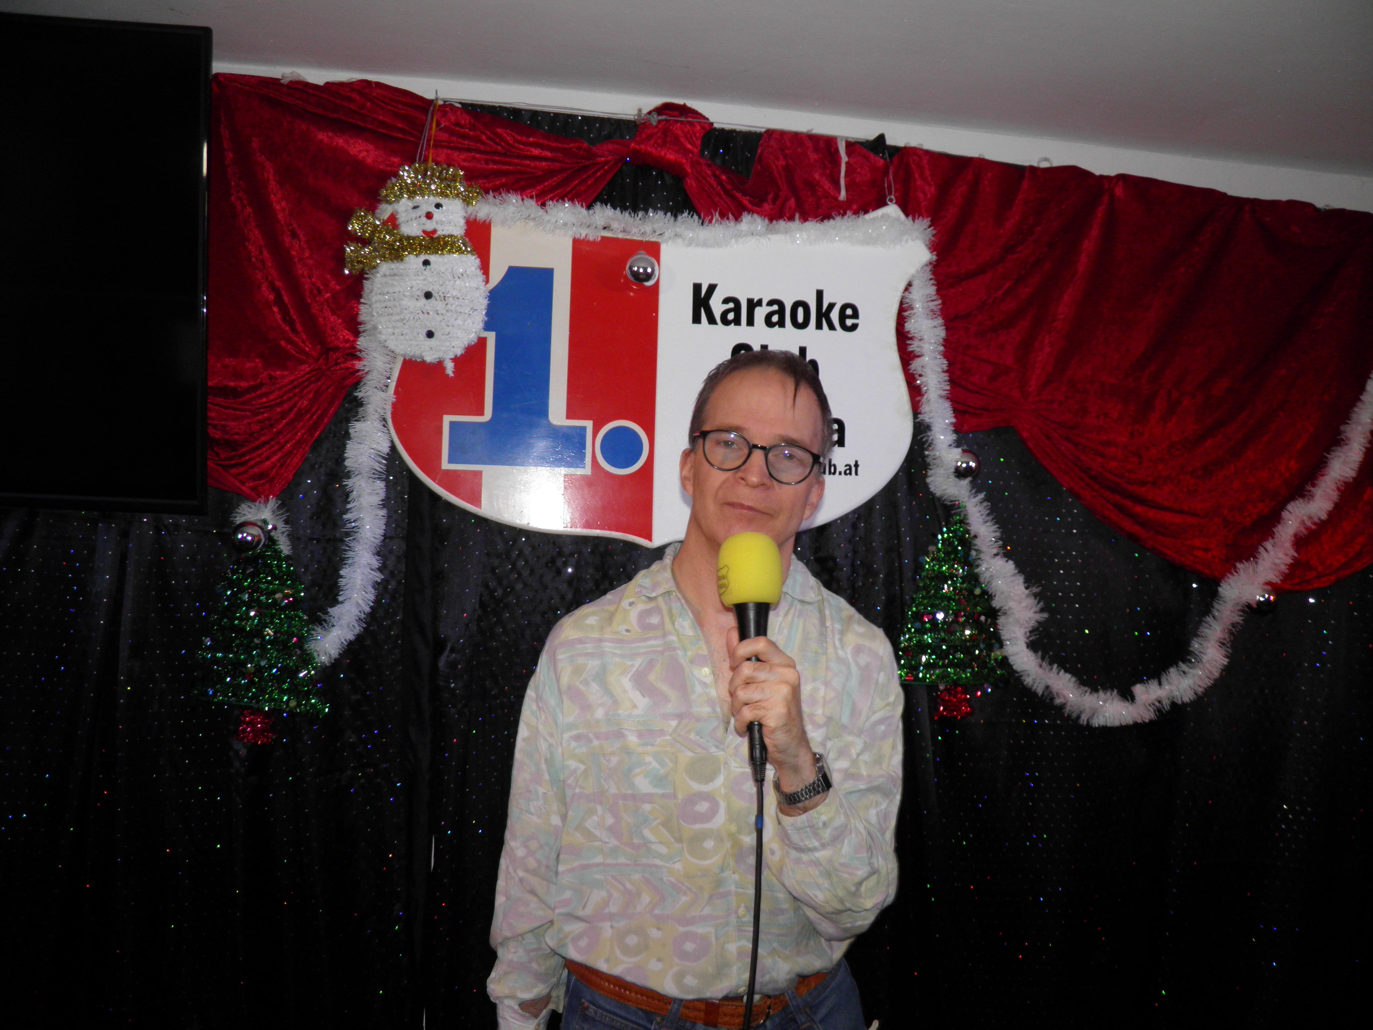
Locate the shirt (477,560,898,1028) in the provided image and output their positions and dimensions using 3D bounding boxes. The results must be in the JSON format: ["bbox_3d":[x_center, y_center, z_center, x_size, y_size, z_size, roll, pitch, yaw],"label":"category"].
[{"bbox_3d":[0.005,0.330,1.360,0.500,0.600,0.320,2,-3,-13],"label":"shirt"}]

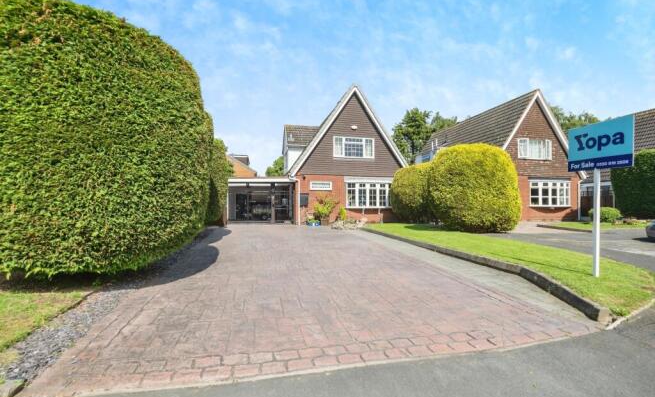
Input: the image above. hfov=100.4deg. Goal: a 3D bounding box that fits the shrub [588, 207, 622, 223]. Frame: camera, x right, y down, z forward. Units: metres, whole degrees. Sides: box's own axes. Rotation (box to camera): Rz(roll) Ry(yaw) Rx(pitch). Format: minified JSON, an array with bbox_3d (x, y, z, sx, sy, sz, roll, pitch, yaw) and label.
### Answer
[{"bbox_3d":[14.800,0.830,14.600,1.400,0.870,1.400,0,0,-10],"label":"shrub"}]

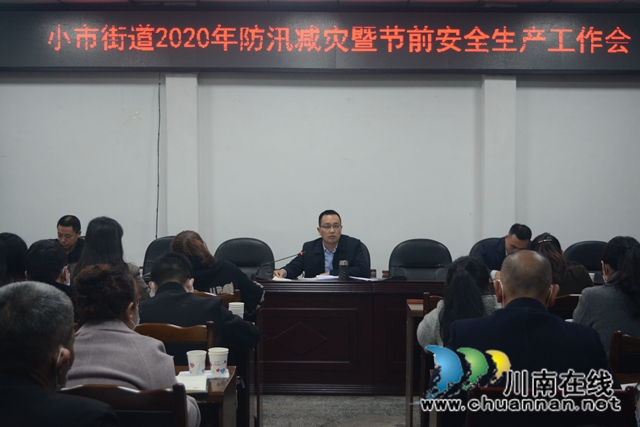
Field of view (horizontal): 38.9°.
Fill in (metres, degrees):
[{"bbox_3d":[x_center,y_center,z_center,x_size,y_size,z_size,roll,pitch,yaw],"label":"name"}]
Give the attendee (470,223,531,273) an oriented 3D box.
[{"bbox_3d":[1.357,0.618,6.600,0.600,1.150,0.720,0,3,-9],"label":"attendee"}]

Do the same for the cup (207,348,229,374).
[{"bbox_3d":[-0.373,0.548,3.350,0.076,0.095,0.076,0,3,0],"label":"cup"}]

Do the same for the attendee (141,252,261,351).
[{"bbox_3d":[-0.530,0.733,3.830,0.540,1.170,0.720,0,3,1],"label":"attendee"}]

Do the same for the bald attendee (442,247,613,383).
[{"bbox_3d":[0.657,0.733,2.930,0.530,1.250,0.720,0,3,1],"label":"bald attendee"}]

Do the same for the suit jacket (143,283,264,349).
[{"bbox_3d":[-0.519,0.551,3.750,0.540,0.580,0.450,0,3,1],"label":"suit jacket"}]

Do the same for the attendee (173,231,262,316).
[{"bbox_3d":[-0.537,0.676,4.750,0.500,1.200,0.720,0,3,-3],"label":"attendee"}]

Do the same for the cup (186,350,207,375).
[{"bbox_3d":[-0.457,0.557,3.370,0.075,0.086,0.075,0,3,0],"label":"cup"}]

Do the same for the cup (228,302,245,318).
[{"bbox_3d":[-0.390,0.478,4.250,0.075,0.105,0.075,0,3,0],"label":"cup"}]

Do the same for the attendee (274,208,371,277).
[{"bbox_3d":[0.018,0.571,6.650,0.700,1.240,0.700,0,3,0],"label":"attendee"}]

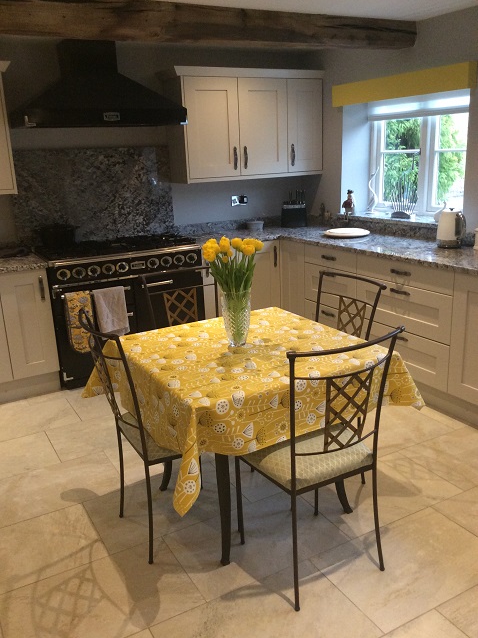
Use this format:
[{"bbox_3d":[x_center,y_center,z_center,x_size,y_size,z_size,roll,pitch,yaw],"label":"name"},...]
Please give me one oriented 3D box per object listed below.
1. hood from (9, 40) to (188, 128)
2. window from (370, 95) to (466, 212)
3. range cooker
[{"bbox_3d":[-0.977,-1.620,4.059,1.110,0.575,0.520,-11,18,-27],"label":"hood"},{"bbox_3d":[1.376,-1.200,4.383,0.080,0.865,1.185,-11,18,-27],"label":"window"},{"bbox_3d":[-0.876,-0.102,4.422,1.115,0.910,0.630,-11,18,-27],"label":"range cooker"}]

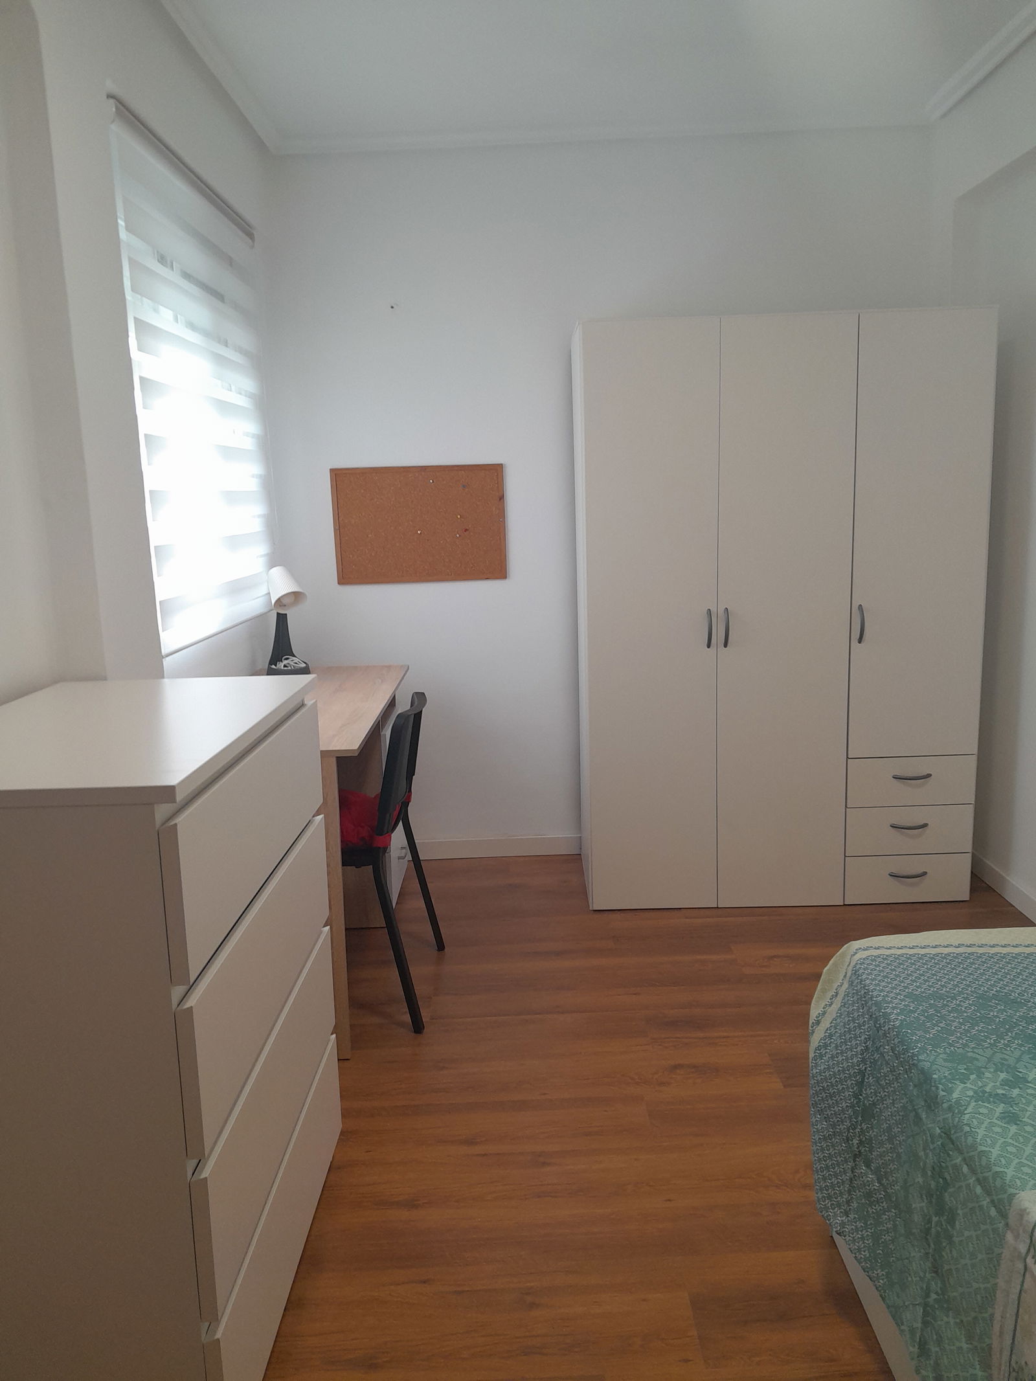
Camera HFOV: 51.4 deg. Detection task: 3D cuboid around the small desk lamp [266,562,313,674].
[{"bbox_3d":[-0.738,-0.219,3.458,0.115,0.360,0.140,-9,12,-36],"label":"small desk lamp"}]

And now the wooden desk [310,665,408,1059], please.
[{"bbox_3d":[-0.611,0.403,3.102,0.515,0.754,1.250,-2,10,0],"label":"wooden desk"}]

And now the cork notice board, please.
[{"bbox_3d":[-0.344,-0.580,3.780,0.603,0.404,0.018,-1,10,2],"label":"cork notice board"}]

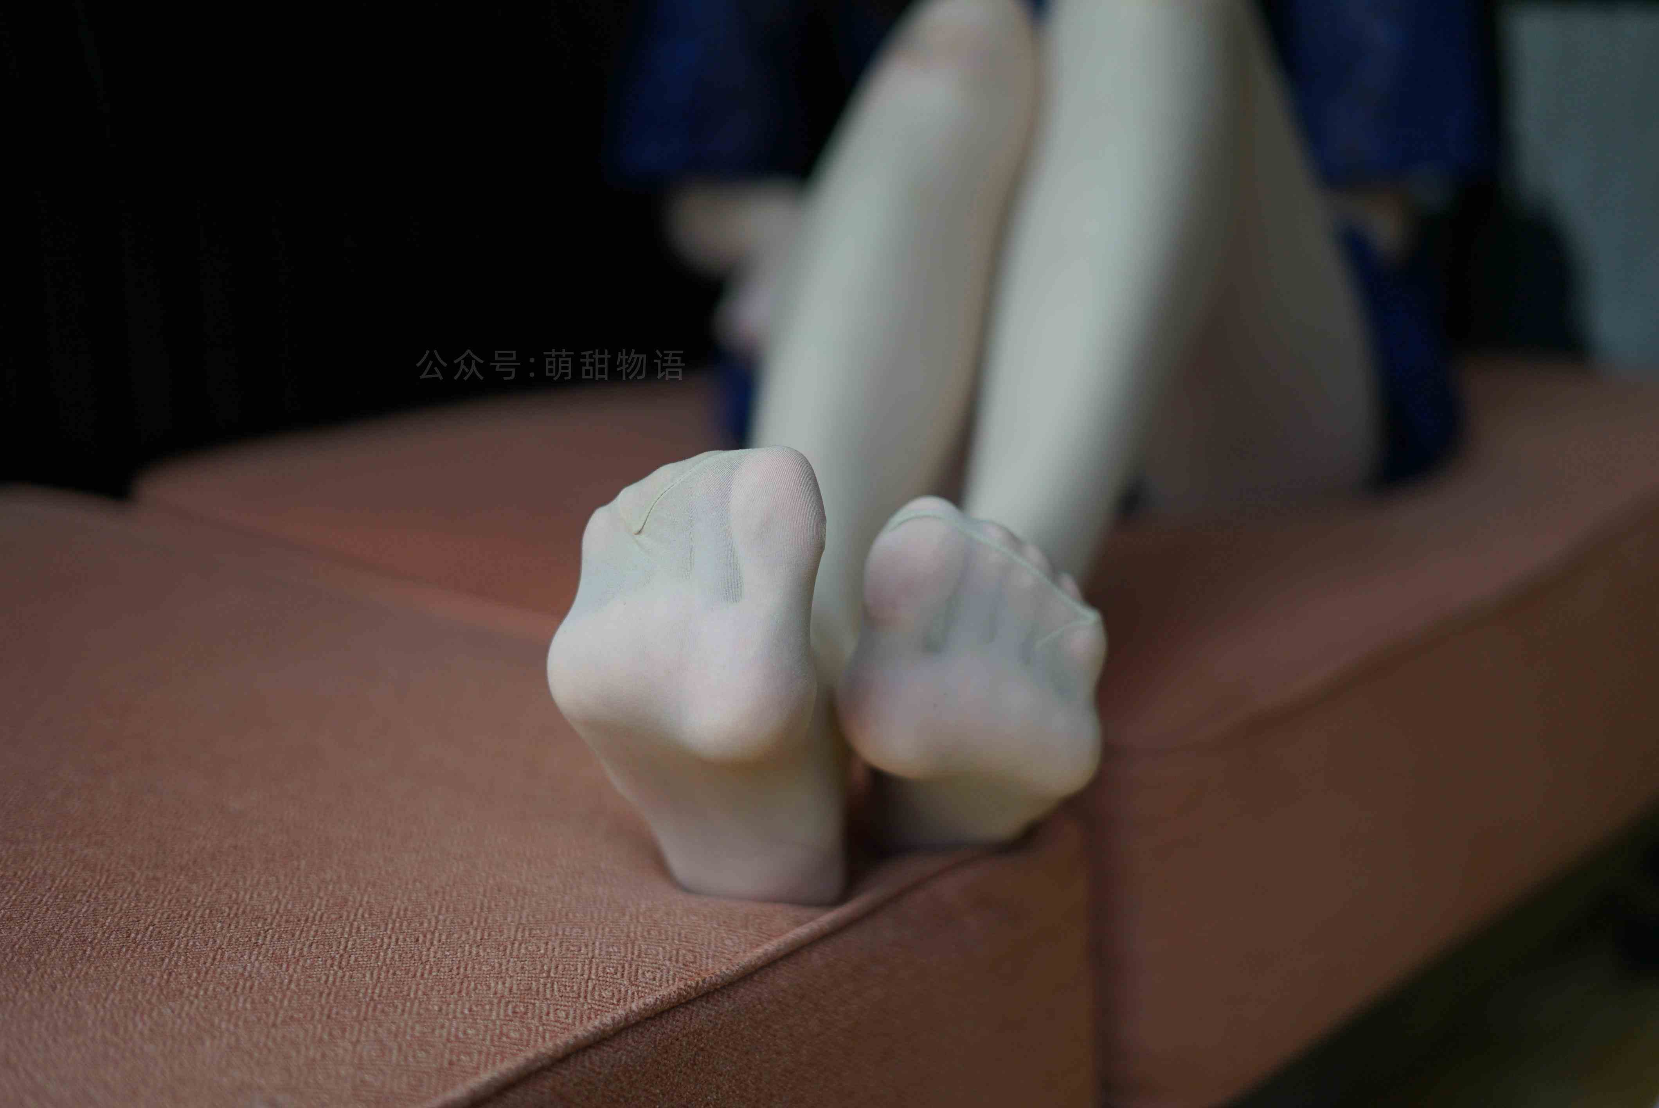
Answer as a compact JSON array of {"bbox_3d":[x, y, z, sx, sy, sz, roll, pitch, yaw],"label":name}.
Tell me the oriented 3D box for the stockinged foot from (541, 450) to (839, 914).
[{"bbox_3d":[-0.035,0.045,0.765,0.088,0.092,0.210,1,-25,6],"label":"stockinged foot"}]

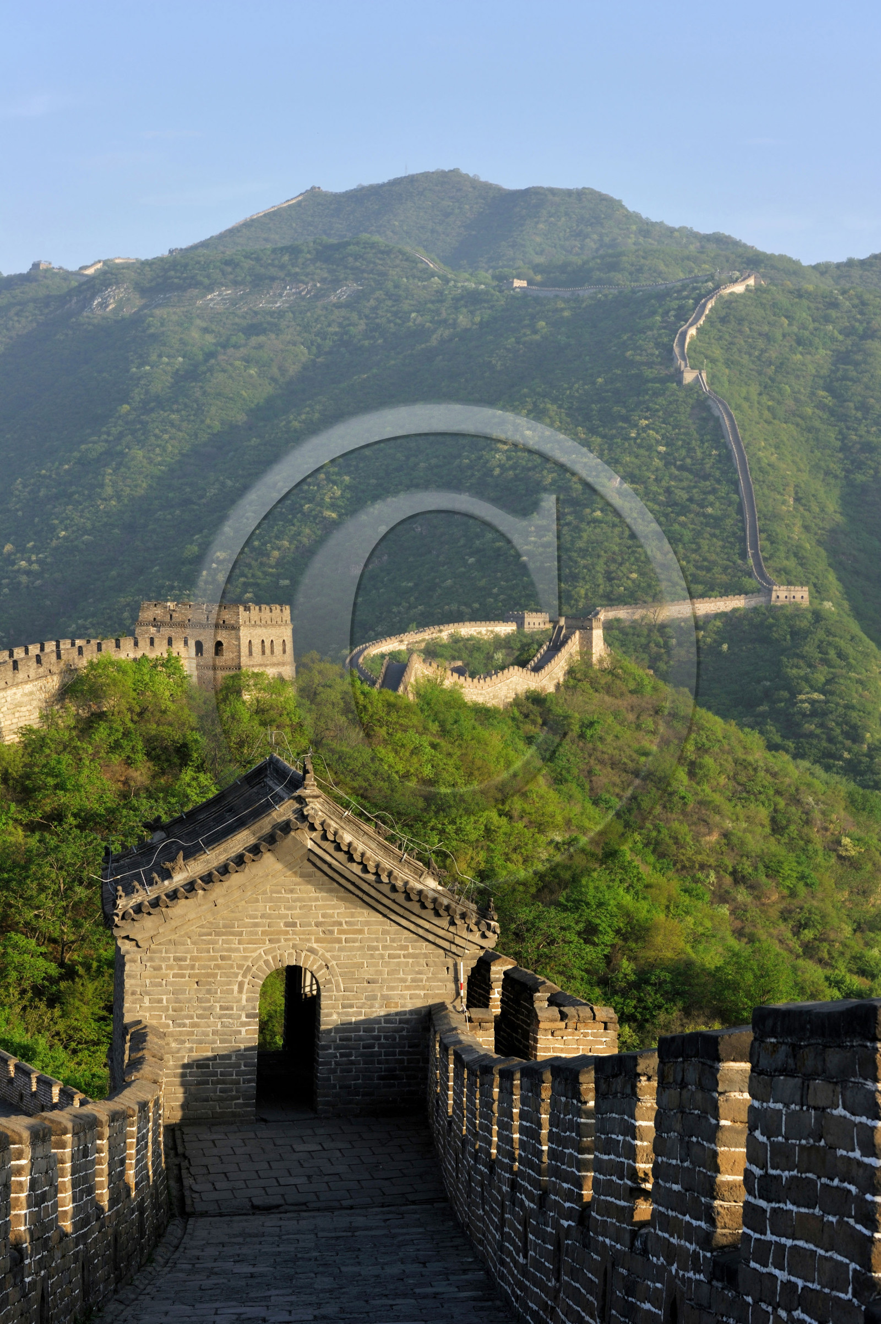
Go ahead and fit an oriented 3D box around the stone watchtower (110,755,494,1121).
[{"bbox_3d":[-2.081,3.535,30.393,5.060,4.770,3.800,1,4,-11],"label":"stone watchtower"}]

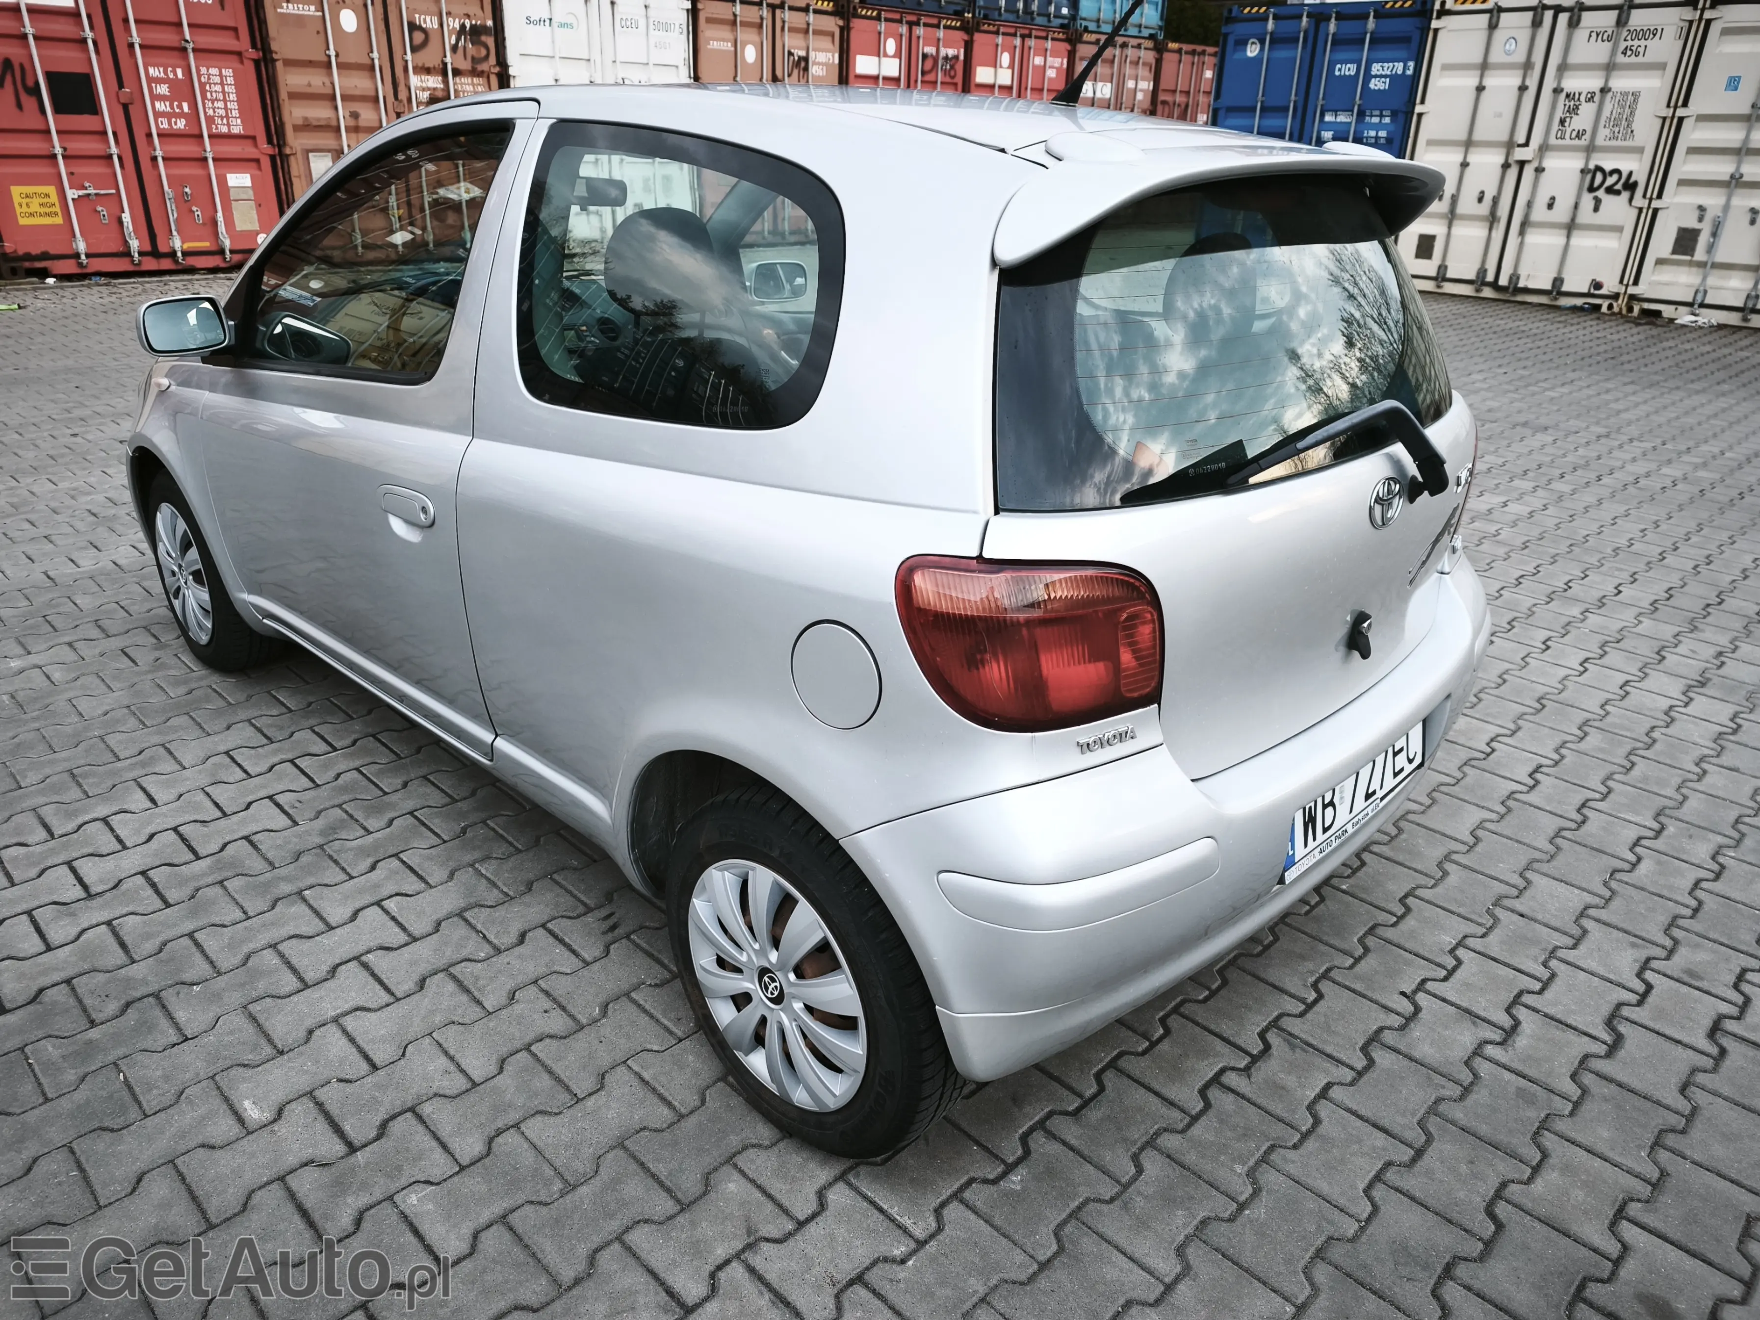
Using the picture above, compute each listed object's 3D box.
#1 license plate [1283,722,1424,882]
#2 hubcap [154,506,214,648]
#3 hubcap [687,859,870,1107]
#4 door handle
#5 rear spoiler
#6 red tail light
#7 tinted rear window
[{"bbox_3d":[0.757,0.190,1.819,0.020,0.122,0.522,19,29,40],"label":"license plate"},{"bbox_3d":[-1.869,-0.231,3.164,0.388,0.388,0.050,22,31,39],"label":"hubcap"},{"bbox_3d":[-0.147,0.467,1.693,0.388,0.388,0.050,22,31,39],"label":"hubcap"},{"bbox_3d":[-0.849,-0.275,2.096,0.200,0.060,0.040,22,31,39],"label":"door handle"},{"bbox_3d":[0.584,-0.651,1.664,0.320,0.155,1.220,22,31,39],"label":"rear spoiler"},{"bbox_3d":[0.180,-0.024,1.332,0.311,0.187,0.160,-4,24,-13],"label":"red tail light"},{"bbox_3d":[0.603,-0.481,1.712,1.260,0.390,0.175,-21,12,-42],"label":"tinted rear window"}]

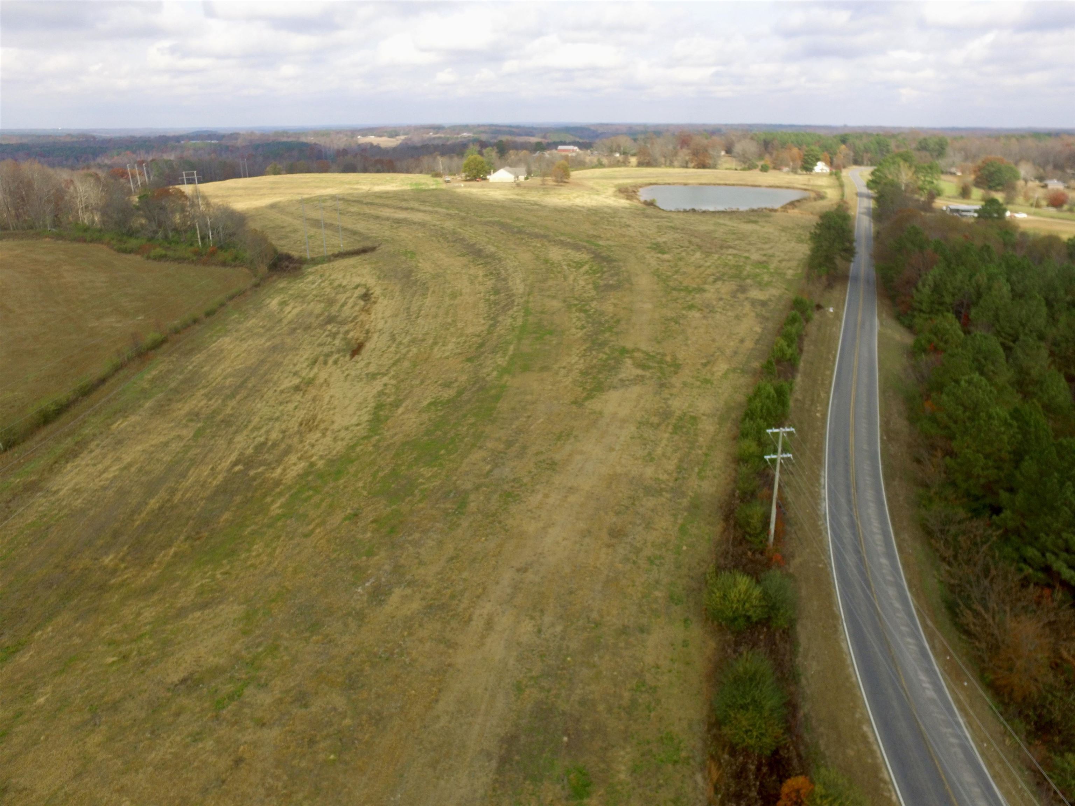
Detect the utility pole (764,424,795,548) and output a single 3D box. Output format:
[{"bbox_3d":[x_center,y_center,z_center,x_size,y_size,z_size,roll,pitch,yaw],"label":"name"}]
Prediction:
[{"bbox_3d":[21.336,7.804,55.485,2.550,12.513,0.500,-6,24,-2],"label":"utility pole"}]

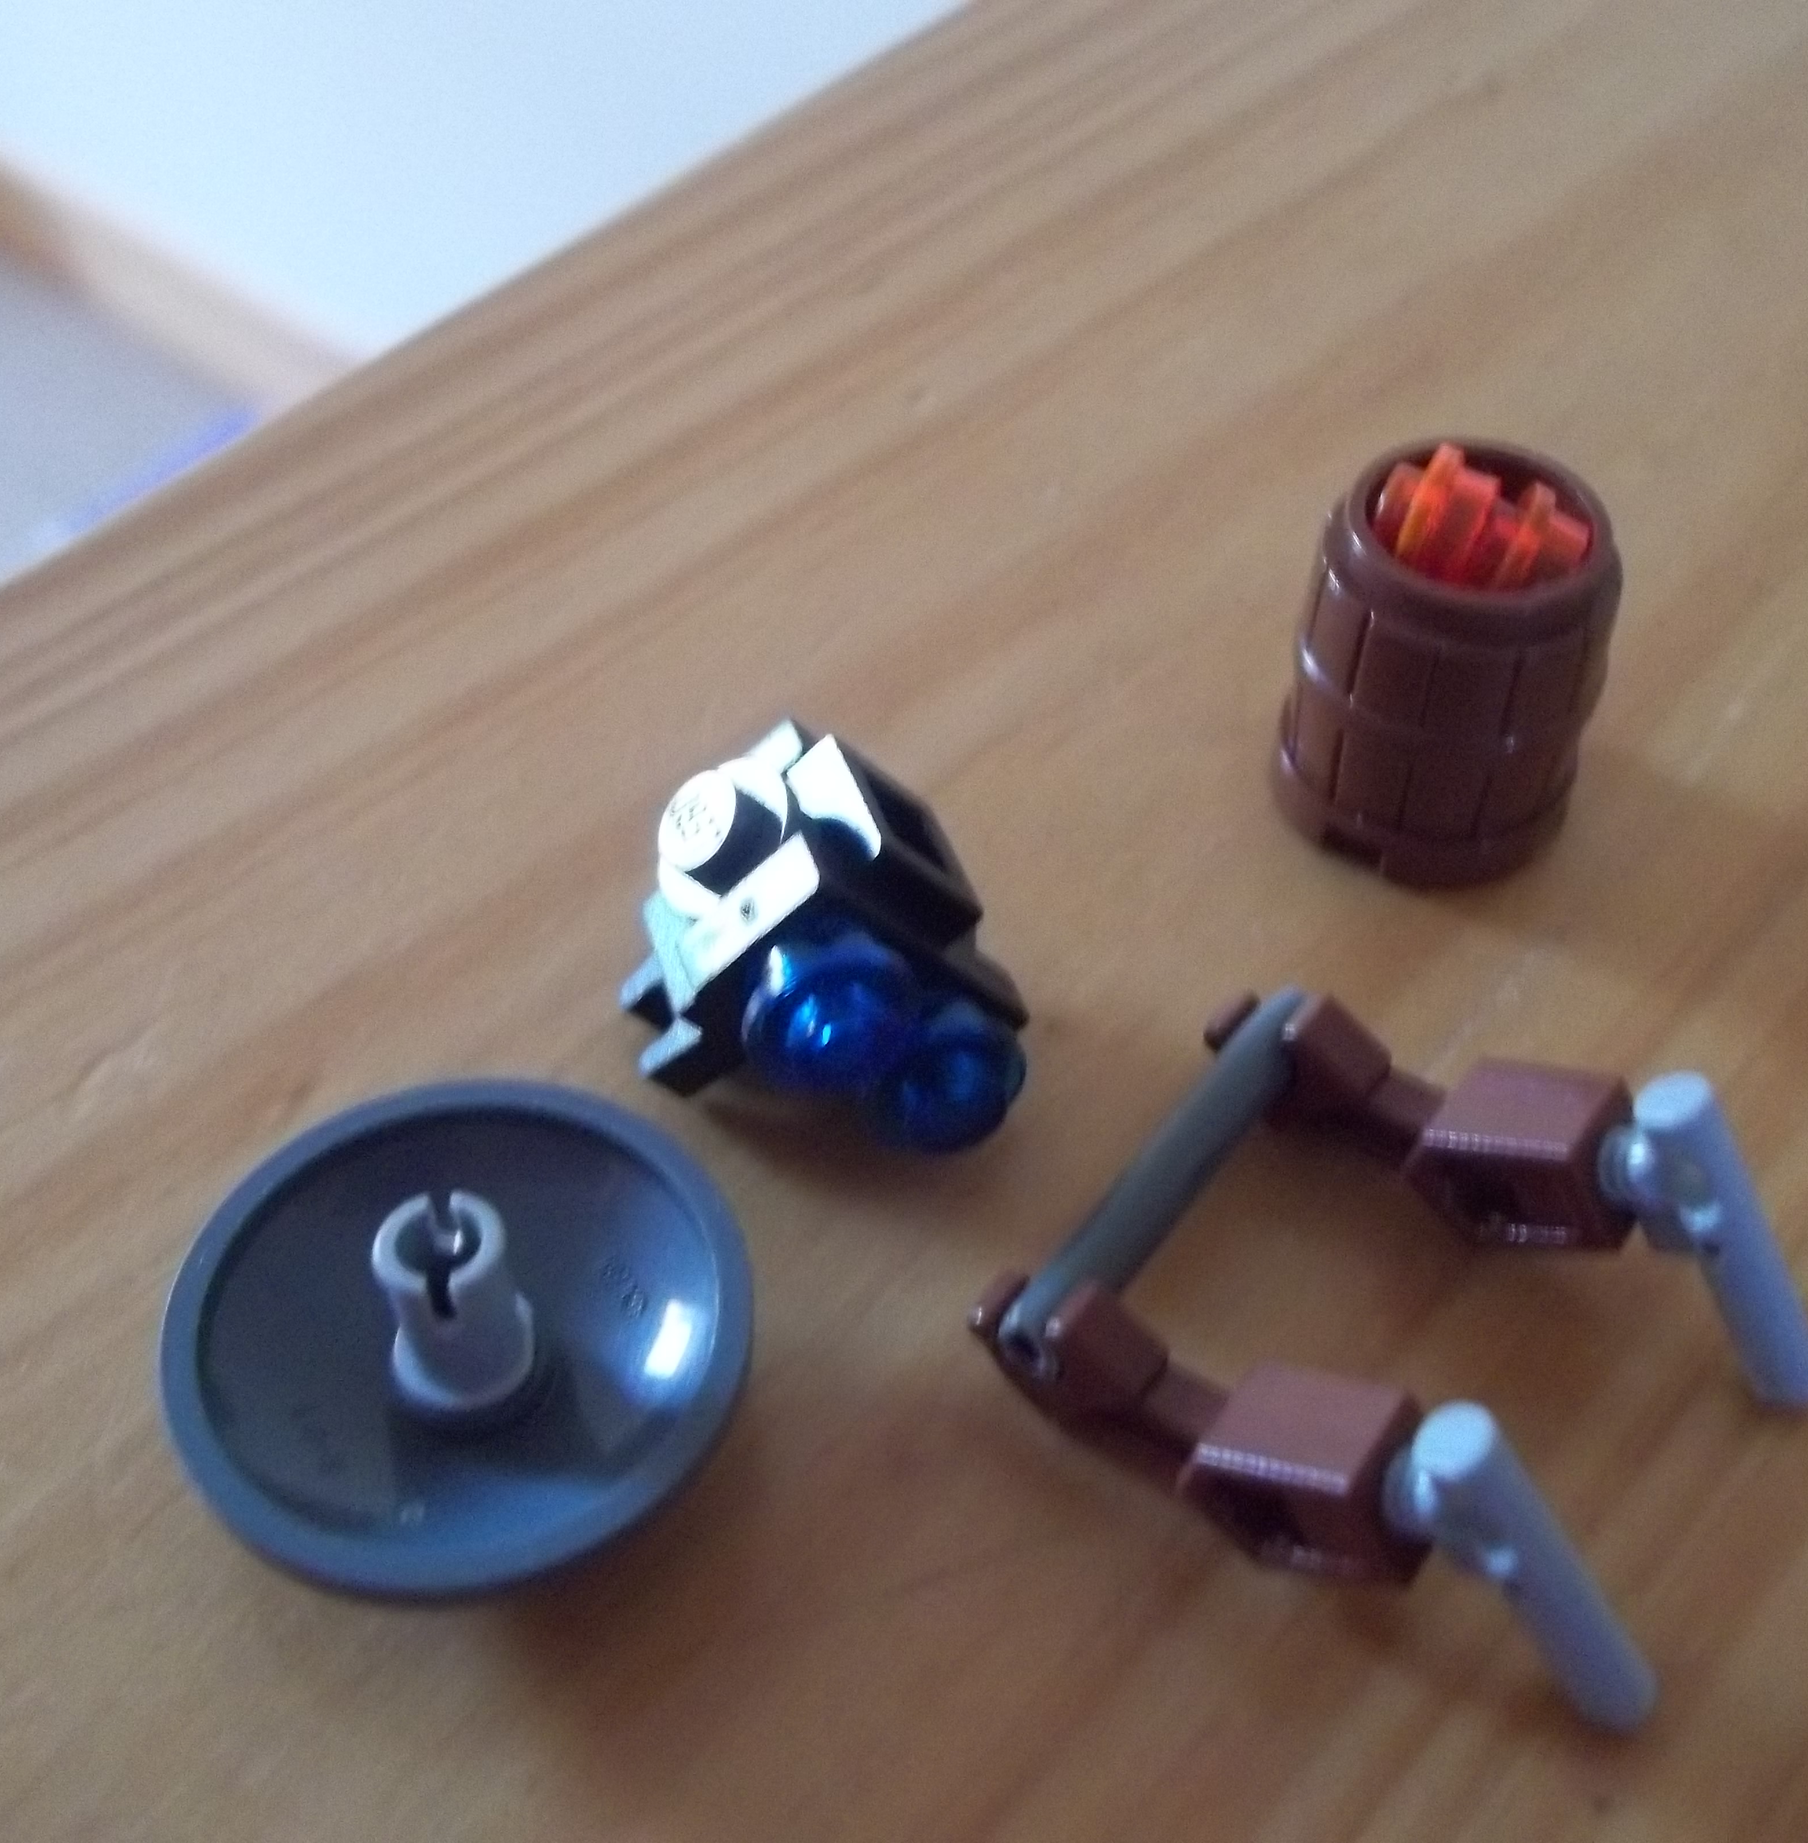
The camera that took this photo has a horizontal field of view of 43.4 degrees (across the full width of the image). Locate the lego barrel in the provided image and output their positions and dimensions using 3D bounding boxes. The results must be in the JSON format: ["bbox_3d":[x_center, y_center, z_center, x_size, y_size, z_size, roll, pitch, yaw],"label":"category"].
[{"bbox_3d":[0.028,-0.014,0.117,0.016,0.018,0.016,0,49,0],"label":"lego barrel"}]

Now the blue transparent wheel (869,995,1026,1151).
[{"bbox_3d":[0.002,0.007,0.106,0.008,0.008,0.005,-13,49,-12],"label":"blue transparent wheel"}]

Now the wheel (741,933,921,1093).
[{"bbox_3d":[-0.003,0.004,0.100,0.008,0.008,0.005,-13,49,-12],"label":"wheel"}]

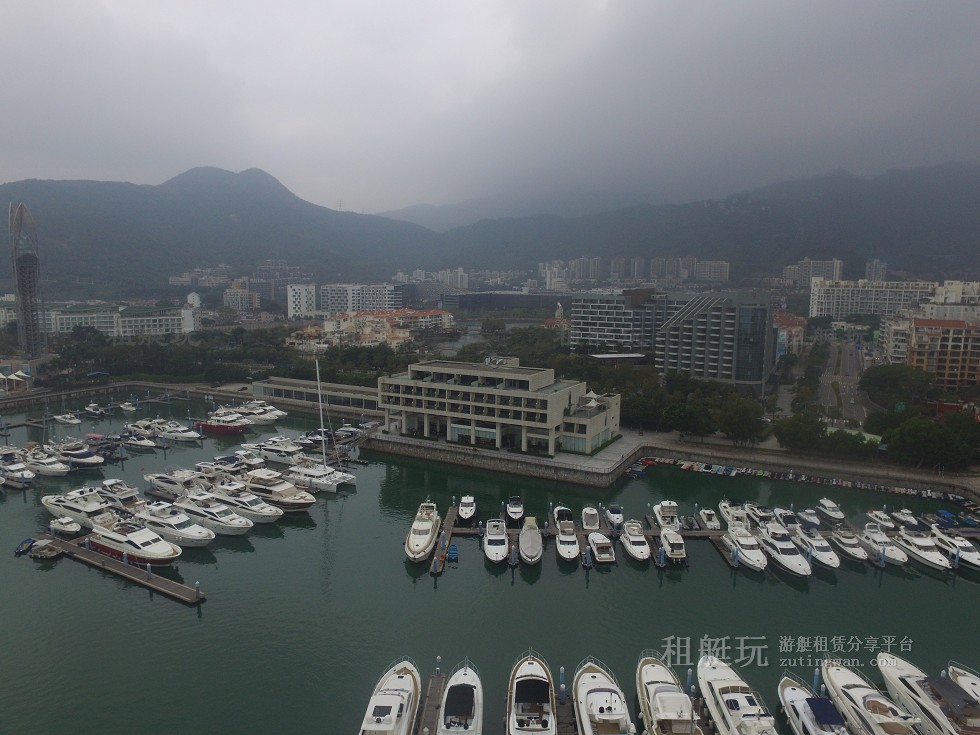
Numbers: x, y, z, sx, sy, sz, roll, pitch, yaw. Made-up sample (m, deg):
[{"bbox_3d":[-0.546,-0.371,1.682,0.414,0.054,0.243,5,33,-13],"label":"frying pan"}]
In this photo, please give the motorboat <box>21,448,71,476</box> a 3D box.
[{"bbox_3d":[-99.040,21.520,128.400,15.200,5.100,4.400,4,7,30],"label":"motorboat"}]

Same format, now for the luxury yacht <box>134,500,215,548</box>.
[{"bbox_3d":[-51.180,25.490,92.650,19.000,5.800,5.100,4,7,29],"label":"luxury yacht"}]

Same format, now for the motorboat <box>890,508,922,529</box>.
[{"bbox_3d":[84.610,30.570,115.130,2.500,2.500,6.600,1,9,2],"label":"motorboat"}]

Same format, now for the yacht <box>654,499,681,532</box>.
[{"bbox_3d":[31.110,25.590,100.590,3.400,5.050,9.000,0,6,0],"label":"yacht"}]

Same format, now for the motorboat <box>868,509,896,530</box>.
[{"bbox_3d":[69.130,26.870,101.020,2.800,2.900,8.100,0,6,0],"label":"motorboat"}]

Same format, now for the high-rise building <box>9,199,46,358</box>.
[{"bbox_3d":[-246.180,-45.150,301.050,12.500,82.000,12.500,-6,11,-39],"label":"high-rise building"}]

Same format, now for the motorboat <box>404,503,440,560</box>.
[{"bbox_3d":[-12.180,29.960,102.340,4.950,5.500,17.400,1,9,2],"label":"motorboat"}]

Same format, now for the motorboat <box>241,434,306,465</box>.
[{"bbox_3d":[-59.060,21.580,152.130,19.200,6.200,4.900,4,9,24],"label":"motorboat"}]

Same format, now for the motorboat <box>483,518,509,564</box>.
[{"bbox_3d":[1.280,30.810,100.330,4.150,4.700,13.200,1,9,2],"label":"motorboat"}]

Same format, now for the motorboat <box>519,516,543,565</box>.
[{"bbox_3d":[6.040,27.150,88.260,3.750,4.250,11.900,0,6,0],"label":"motorboat"}]

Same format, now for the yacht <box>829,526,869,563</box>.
[{"bbox_3d":[63.363,30.766,99.407,3.500,3.800,10.500,1,7,6],"label":"yacht"}]

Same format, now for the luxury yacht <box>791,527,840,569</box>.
[{"bbox_3d":[56.106,30.661,96.701,4.000,4.600,12.900,1,7,3],"label":"luxury yacht"}]

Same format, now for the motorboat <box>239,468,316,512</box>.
[{"bbox_3d":[-40.750,23.560,109.470,19.800,6.100,5.300,4,7,29],"label":"motorboat"}]

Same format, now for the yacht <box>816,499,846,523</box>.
[{"bbox_3d":[69.987,29.000,116.097,2.900,3.400,8.200,0,7,-1],"label":"yacht"}]

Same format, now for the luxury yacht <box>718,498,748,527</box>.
[{"bbox_3d":[48.476,28.617,113.614,4.000,4.600,10.800,1,7,5],"label":"luxury yacht"}]

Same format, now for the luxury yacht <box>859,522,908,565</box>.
[{"bbox_3d":[68.186,30.378,97.733,4.000,5.000,12.000,1,7,4],"label":"luxury yacht"}]

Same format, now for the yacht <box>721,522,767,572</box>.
[{"bbox_3d":[39.280,27.220,86.780,3.900,4.950,12.300,0,6,0],"label":"yacht"}]

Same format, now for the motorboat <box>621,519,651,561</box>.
[{"bbox_3d":[25.634,30.413,98.729,3.800,4.400,11.400,1,7,3],"label":"motorboat"}]

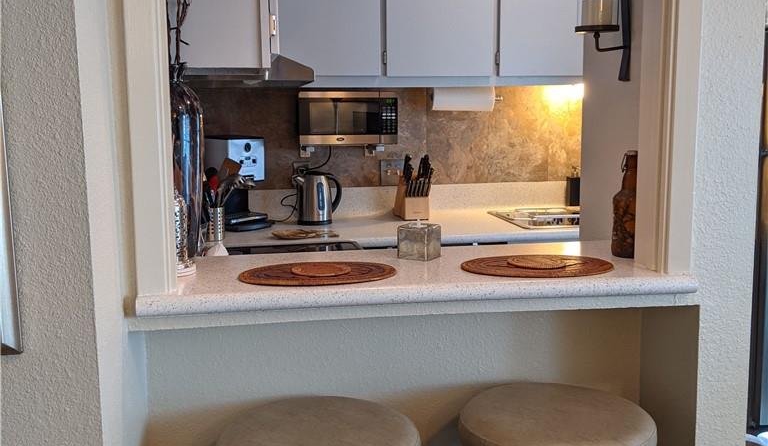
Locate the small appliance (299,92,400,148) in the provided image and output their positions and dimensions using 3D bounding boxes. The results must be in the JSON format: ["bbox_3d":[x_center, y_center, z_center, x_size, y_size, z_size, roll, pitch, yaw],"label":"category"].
[{"bbox_3d":[-0.166,-0.437,3.352,0.396,0.218,0.320,-2,8,-10],"label":"small appliance"}]

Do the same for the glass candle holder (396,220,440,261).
[{"bbox_3d":[0.080,0.039,1.744,0.072,0.075,0.072,5,9,35],"label":"glass candle holder"}]

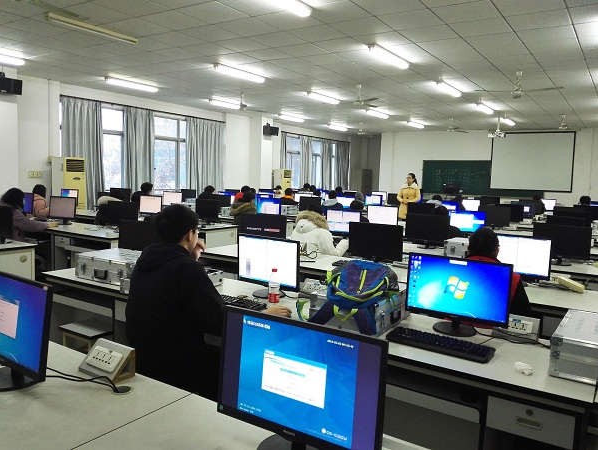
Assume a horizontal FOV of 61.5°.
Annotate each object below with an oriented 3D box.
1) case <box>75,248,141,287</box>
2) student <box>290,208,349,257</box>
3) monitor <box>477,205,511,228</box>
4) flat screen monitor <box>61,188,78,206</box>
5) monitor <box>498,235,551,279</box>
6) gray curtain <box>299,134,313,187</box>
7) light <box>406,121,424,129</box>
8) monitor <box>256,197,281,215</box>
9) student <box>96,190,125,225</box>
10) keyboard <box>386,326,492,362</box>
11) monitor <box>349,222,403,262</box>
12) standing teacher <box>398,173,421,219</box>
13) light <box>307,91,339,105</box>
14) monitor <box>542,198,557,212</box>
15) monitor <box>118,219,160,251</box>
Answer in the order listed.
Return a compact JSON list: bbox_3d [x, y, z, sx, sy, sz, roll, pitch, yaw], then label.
[{"bbox_3d":[-1.222,0.292,3.513,0.555,0.157,0.372,5,6,34],"label":"case"},{"bbox_3d":[0.208,0.401,5.440,0.600,1.150,0.750,5,7,33],"label":"student"},{"bbox_3d":[3.201,-0.107,8.217,0.506,0.379,0.198,5,6,33],"label":"monitor"},{"bbox_3d":[-4.059,-0.439,8.925,0.460,0.375,0.180,6,7,33],"label":"flat screen monitor"},{"bbox_3d":[1.533,0.270,3.607,0.485,0.360,0.200,5,7,33],"label":"monitor"},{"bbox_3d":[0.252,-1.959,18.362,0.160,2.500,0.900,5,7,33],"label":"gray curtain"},{"bbox_3d":[3.548,-3.072,15.435,0.125,0.095,1.250,6,7,33],"label":"light"},{"bbox_3d":[-0.513,-0.281,8.826,0.506,0.361,0.198,5,6,31],"label":"monitor"},{"bbox_3d":[-2.780,0.079,7.611,0.496,1.190,0.744,5,6,33],"label":"student"},{"bbox_3d":[0.630,0.537,2.254,0.452,0.032,0.148,6,7,36],"label":"keyboard"},{"bbox_3d":[0.691,0.167,4.469,0.506,0.358,0.198,5,6,31],"label":"monitor"},{"bbox_3d":[2.263,-0.244,10.152,0.500,1.630,0.360,4,6,21],"label":"standing teacher"},{"bbox_3d":[0.529,-2.725,10.814,0.125,0.095,1.250,6,7,33],"label":"light"},{"bbox_3d":[6.269,-0.462,12.756,0.480,0.366,0.200,5,7,33],"label":"monitor"},{"bbox_3d":[-1.197,0.158,3.804,0.500,0.366,0.200,5,7,33],"label":"monitor"}]

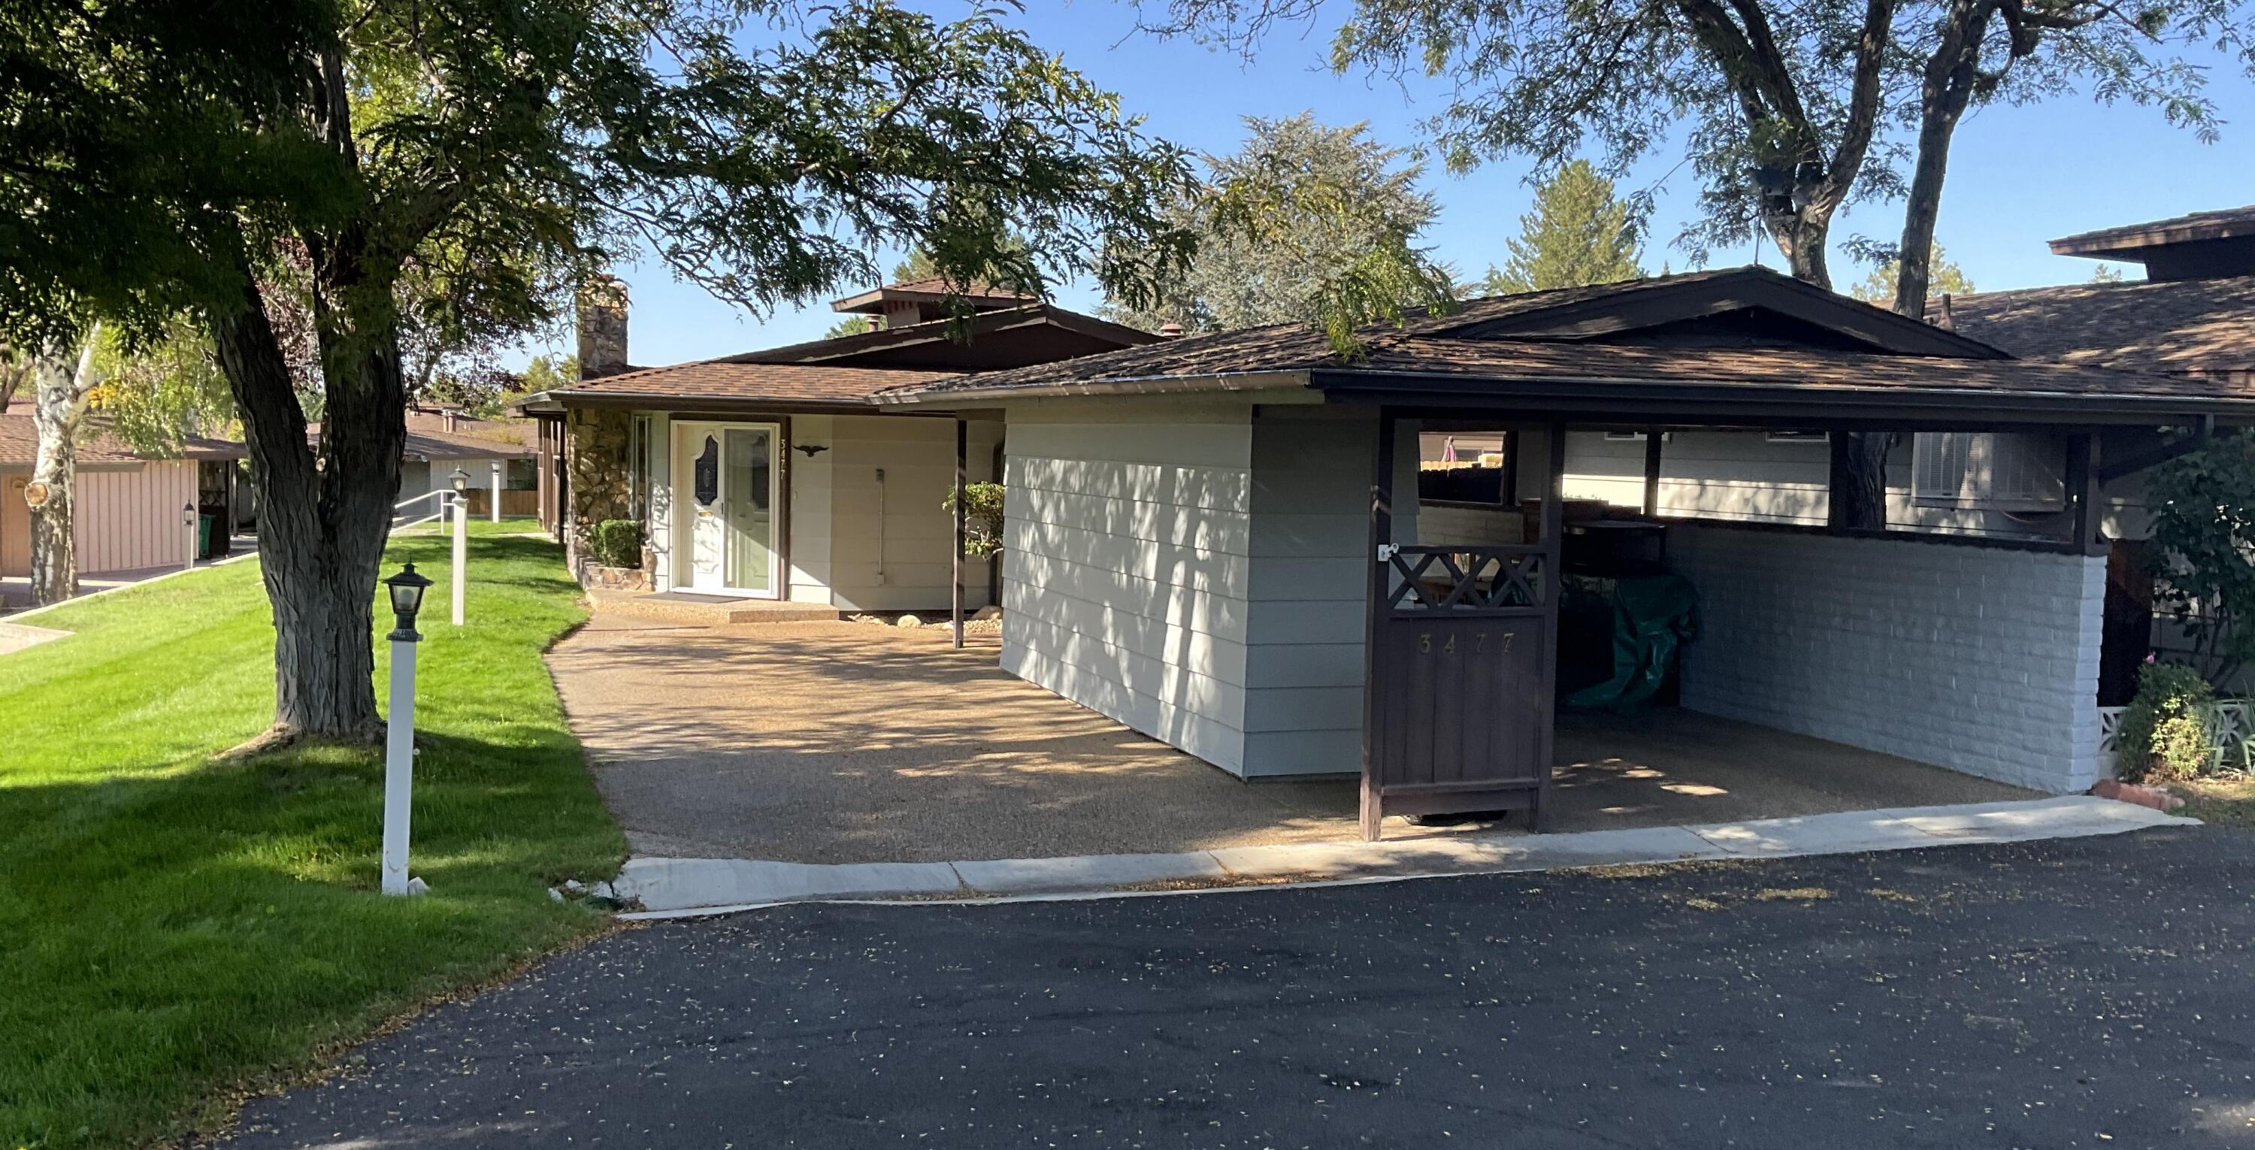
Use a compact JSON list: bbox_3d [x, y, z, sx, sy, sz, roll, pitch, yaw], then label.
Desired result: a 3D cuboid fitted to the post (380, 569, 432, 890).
[{"bbox_3d":[-3.087,0.653,8.045,0.210,1.440,0.210,2,4,-19],"label":"post"}]

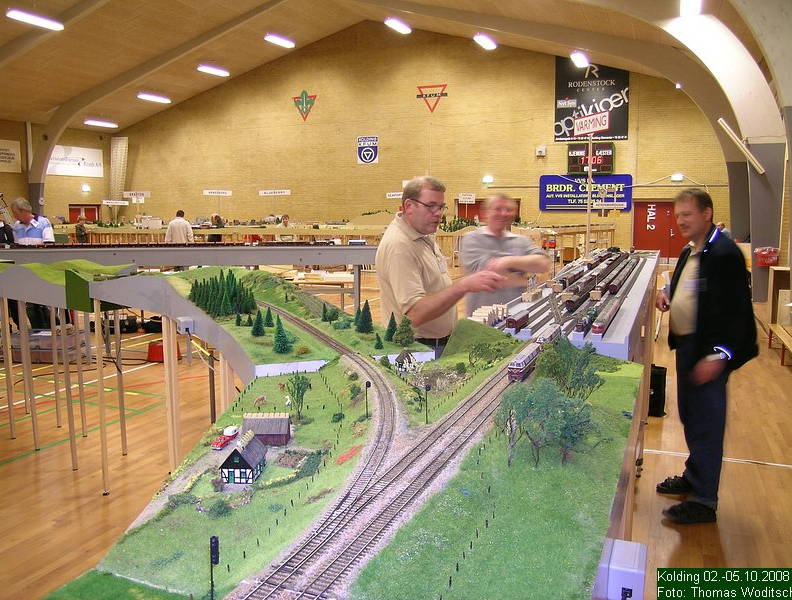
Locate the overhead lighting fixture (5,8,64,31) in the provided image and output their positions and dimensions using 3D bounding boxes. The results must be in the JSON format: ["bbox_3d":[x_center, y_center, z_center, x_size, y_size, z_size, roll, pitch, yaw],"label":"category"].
[{"bbox_3d":[-9.956,-7.717,17.920,0.280,0.110,1.500,3,8,23],"label":"overhead lighting fixture"}]

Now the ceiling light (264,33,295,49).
[{"bbox_3d":[-4.146,-9.222,23.086,0.300,0.130,1.600,-14,2,23],"label":"ceiling light"}]

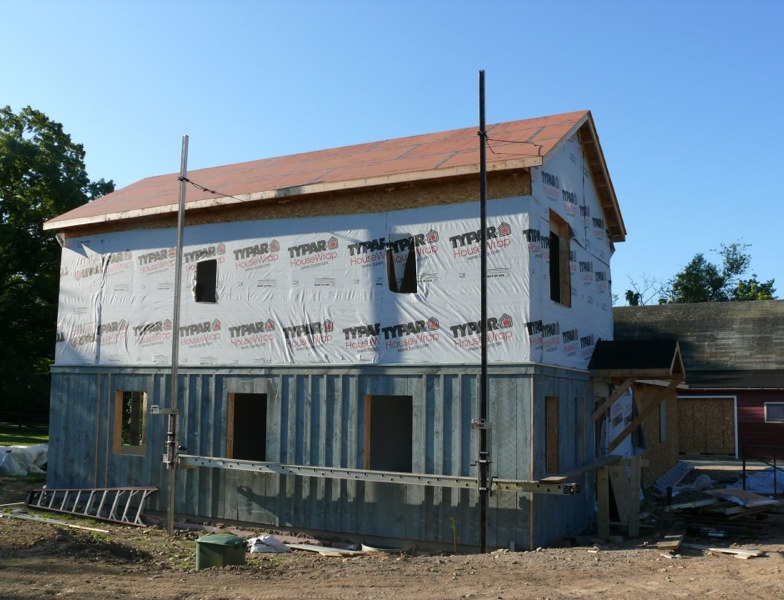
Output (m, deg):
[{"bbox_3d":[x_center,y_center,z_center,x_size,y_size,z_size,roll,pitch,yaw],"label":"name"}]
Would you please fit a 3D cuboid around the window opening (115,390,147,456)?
[{"bbox_3d":[-5.058,2.411,15.866,0.840,1.230,0.170,-3,-8,28],"label":"window opening"}]

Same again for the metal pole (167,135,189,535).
[{"bbox_3d":[-3.870,0.527,14.679,0.100,7.307,0.100,-4,-9,28],"label":"metal pole"}]

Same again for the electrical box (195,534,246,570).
[{"bbox_3d":[-2.317,3.386,10.983,0.520,0.465,0.460,-3,-8,28],"label":"electrical box"}]

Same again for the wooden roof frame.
[{"bbox_3d":[-1.229,-2.331,17.481,11.073,1.895,5.827,-3,-8,28],"label":"wooden roof frame"}]

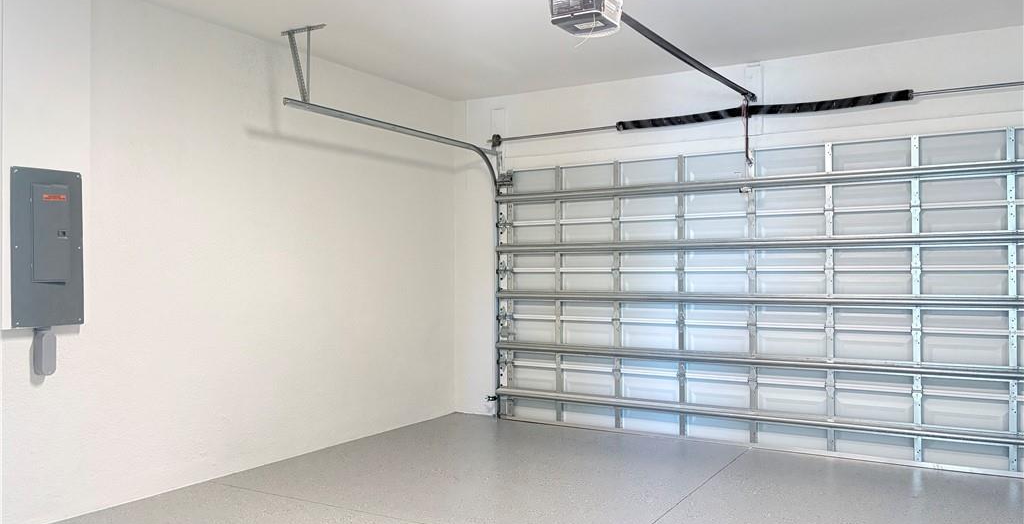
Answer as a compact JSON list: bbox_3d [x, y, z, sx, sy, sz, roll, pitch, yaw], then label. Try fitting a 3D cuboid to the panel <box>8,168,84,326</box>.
[{"bbox_3d":[-2.720,-0.082,4.489,0.069,0.910,0.407,-1,-1,31],"label":"panel"}]

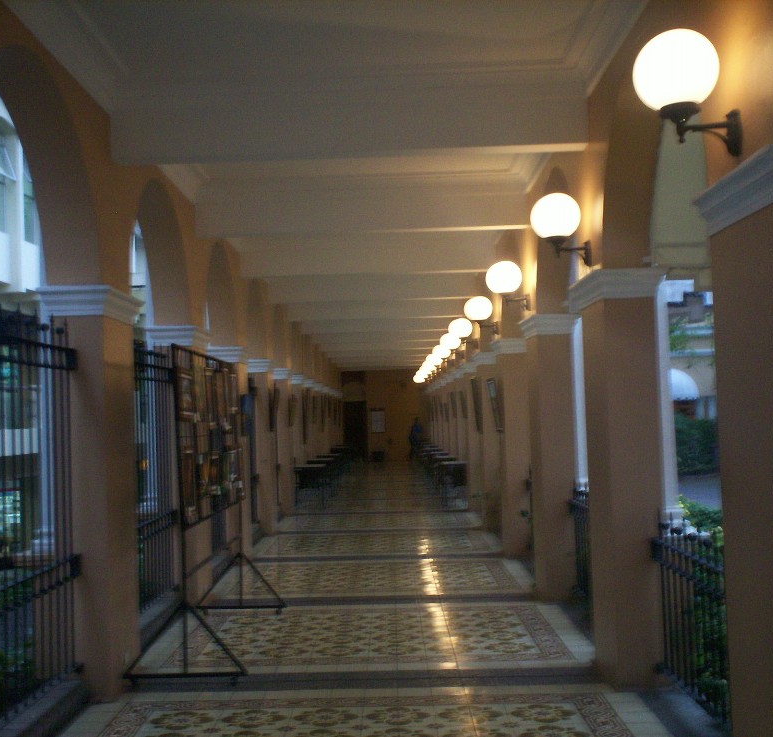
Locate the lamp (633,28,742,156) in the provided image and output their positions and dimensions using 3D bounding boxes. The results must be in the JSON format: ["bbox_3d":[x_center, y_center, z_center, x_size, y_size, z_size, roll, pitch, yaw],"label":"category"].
[{"bbox_3d":[1.092,-0.998,3.713,0.382,0.482,0.314,-2,-3,0],"label":"lamp"}]

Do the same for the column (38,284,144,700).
[{"bbox_3d":[-1.837,0.764,6.473,0.435,2.478,0.870,-2,-3,0],"label":"column"}]

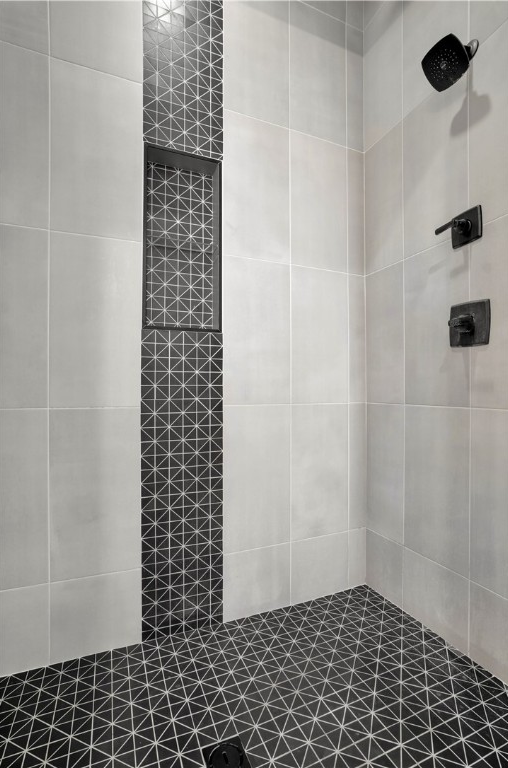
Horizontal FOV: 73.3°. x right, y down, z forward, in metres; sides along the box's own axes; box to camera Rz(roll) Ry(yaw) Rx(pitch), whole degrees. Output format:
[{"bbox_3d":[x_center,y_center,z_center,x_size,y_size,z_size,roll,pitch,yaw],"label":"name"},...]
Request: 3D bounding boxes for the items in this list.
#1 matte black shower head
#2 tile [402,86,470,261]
[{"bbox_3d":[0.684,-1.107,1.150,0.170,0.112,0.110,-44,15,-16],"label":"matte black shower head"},{"bbox_3d":[0.705,-0.834,1.336,0.012,0.610,0.303,0,0,-22],"label":"tile"}]

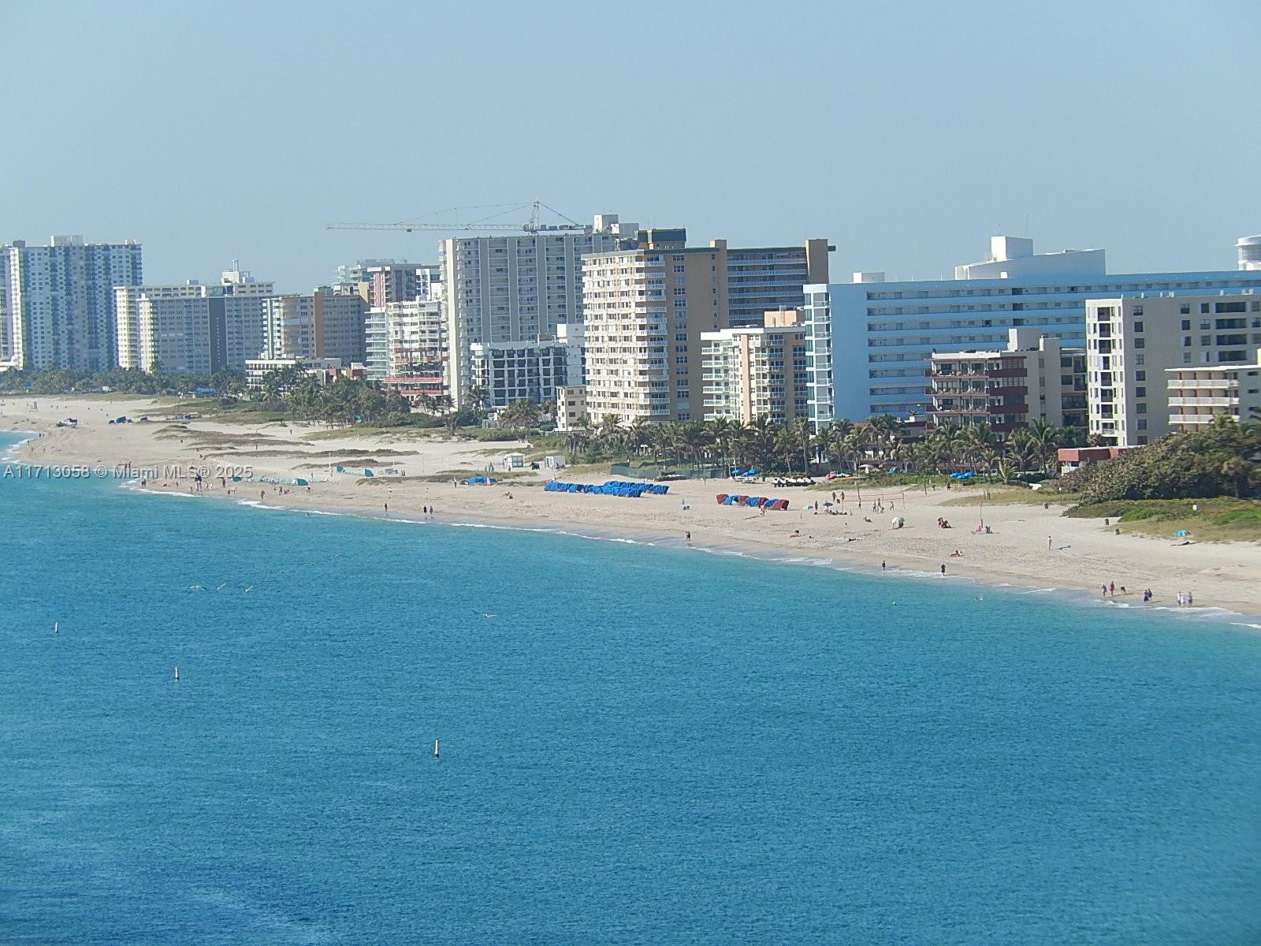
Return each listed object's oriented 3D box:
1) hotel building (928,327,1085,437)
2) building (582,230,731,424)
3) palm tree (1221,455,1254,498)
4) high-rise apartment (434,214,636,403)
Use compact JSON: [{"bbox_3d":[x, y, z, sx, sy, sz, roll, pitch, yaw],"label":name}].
[{"bbox_3d":[67.012,-12.784,1082.936,20.000,24.200,31.000,-2,2,-18],"label":"hotel building"},{"bbox_3d":[6.323,-36.214,1552.723,20.000,49.800,84.000,-2,2,-11],"label":"building"},{"bbox_3d":[87.969,0.699,892.415,4.700,6.300,4.700,-2,2,0],"label":"palm tree"},{"bbox_3d":[-25.490,-46.079,1815.632,57.000,57.500,22.000,-2,2,-11],"label":"high-rise apartment"}]

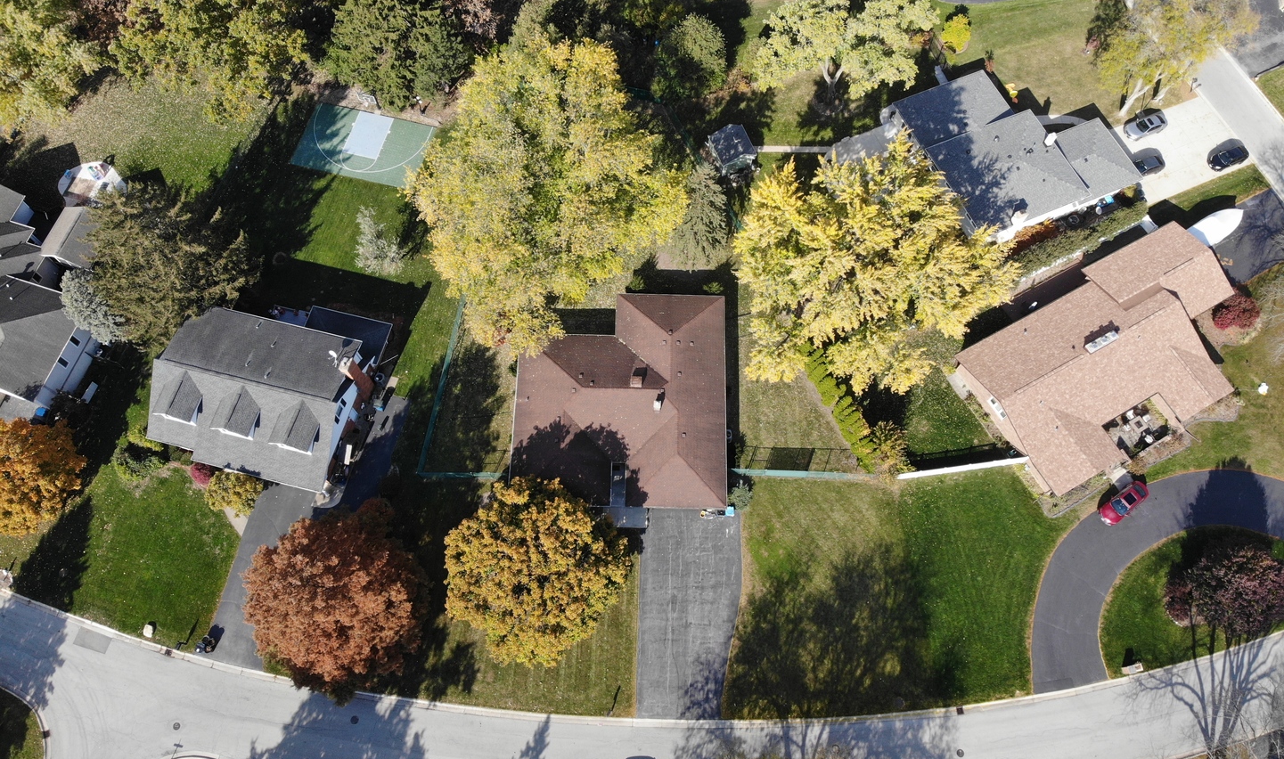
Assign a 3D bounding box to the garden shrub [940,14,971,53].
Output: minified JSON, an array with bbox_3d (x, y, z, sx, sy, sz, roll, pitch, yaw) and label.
[{"bbox_3d":[35.021,-38.565,99.304,3.300,3.600,4.300,0,68,-1],"label":"garden shrub"}]

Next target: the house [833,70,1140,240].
[{"bbox_3d":[38.330,-24.675,92.181,20.900,6.700,18.800,-22,70,-9],"label":"house"}]

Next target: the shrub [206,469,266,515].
[{"bbox_3d":[-35.964,10.100,78.996,4.990,3.800,4.100,0,68,-1],"label":"shrub"}]

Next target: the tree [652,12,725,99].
[{"bbox_3d":[5.012,-33.899,94.319,7.620,8.700,9.430,0,68,-1],"label":"tree"}]

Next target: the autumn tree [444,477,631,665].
[{"bbox_3d":[-8.154,15.163,70.501,14.510,11.327,14.510,0,67,0],"label":"autumn tree"}]

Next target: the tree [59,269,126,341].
[{"bbox_3d":[-51.404,-7.732,81.752,5.301,7.990,5.301,0,67,0],"label":"tree"}]

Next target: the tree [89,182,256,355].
[{"bbox_3d":[-43.010,-11.296,78.172,13.083,17.513,13.083,0,67,0],"label":"tree"}]

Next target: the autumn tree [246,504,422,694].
[{"bbox_3d":[-22.550,16.817,67.505,13.059,15.300,13.059,0,67,0],"label":"autumn tree"}]

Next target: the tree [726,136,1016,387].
[{"bbox_3d":[20.344,-9.871,80.006,24.610,18.000,24.820,0,68,-1],"label":"tree"}]

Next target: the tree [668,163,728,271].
[{"bbox_3d":[5.606,-16.536,83.731,6.712,12.204,6.712,0,67,0],"label":"tree"}]

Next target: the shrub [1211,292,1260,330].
[{"bbox_3d":[58.489,-6.723,87.597,4.400,2.500,3.980,0,68,-1],"label":"shrub"}]

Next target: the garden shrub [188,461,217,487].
[{"bbox_3d":[-38.818,8.364,78.548,2.343,1.400,2.451,0,67,0],"label":"garden shrub"}]

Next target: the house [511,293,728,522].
[{"bbox_3d":[-1.831,2.014,79.634,18.800,5.000,21.200,1,67,0],"label":"house"}]

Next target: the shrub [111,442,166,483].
[{"bbox_3d":[-44.555,7.318,78.837,4.636,1.600,3.781,0,67,0],"label":"shrub"}]

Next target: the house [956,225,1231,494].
[{"bbox_3d":[43.927,-2.626,82.022,27.800,5.000,16.300,-27,70,-11],"label":"house"}]

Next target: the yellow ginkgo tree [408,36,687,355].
[{"bbox_3d":[-8.538,-16.853,82.660,25.000,17.500,31.500,0,68,-1],"label":"yellow ginkgo tree"}]

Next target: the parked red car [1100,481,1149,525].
[{"bbox_3d":[42.501,10.777,78.191,4.850,1.460,1.870,-33,71,-14],"label":"parked red car"}]

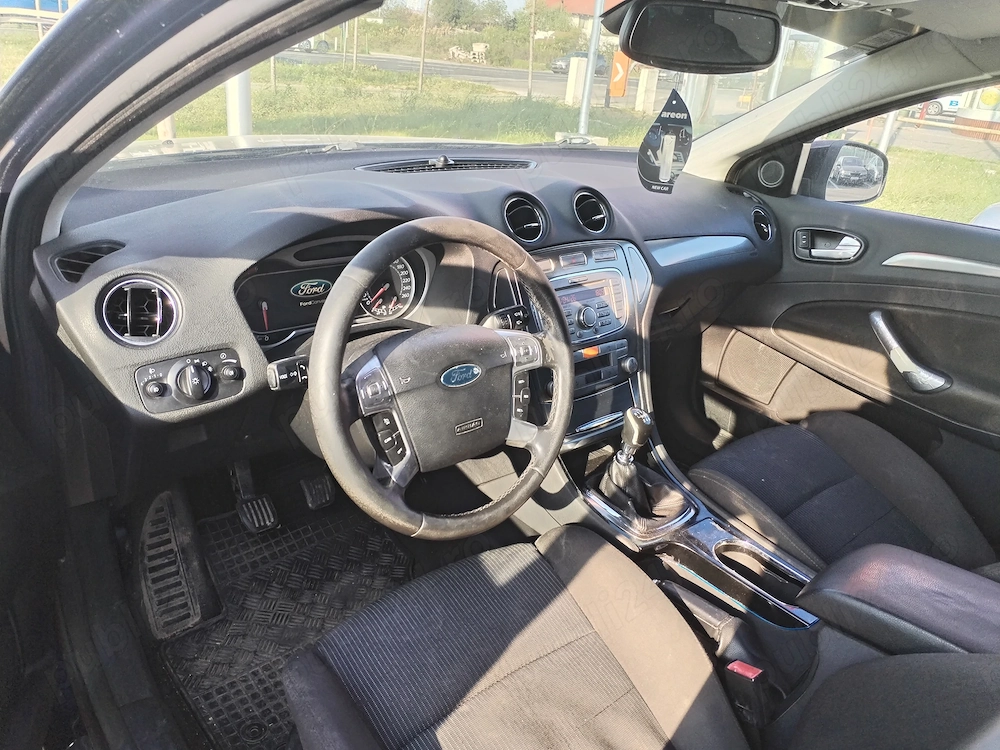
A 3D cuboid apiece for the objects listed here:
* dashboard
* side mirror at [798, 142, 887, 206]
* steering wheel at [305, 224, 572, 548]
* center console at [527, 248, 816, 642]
[{"bbox_3d":[-0.002,-0.156,1.375,1.460,0.450,0.620,-15,30,-38],"label":"dashboard"},{"bbox_3d":[0.809,-0.485,1.791,0.215,0.155,0.130,-10,28,-32],"label":"side mirror"},{"bbox_3d":[-0.068,0.004,0.917,0.380,0.380,0.100,-15,11,-39],"label":"steering wheel"},{"bbox_3d":[0.257,0.079,1.131,0.300,0.460,0.610,-15,30,-38],"label":"center console"}]

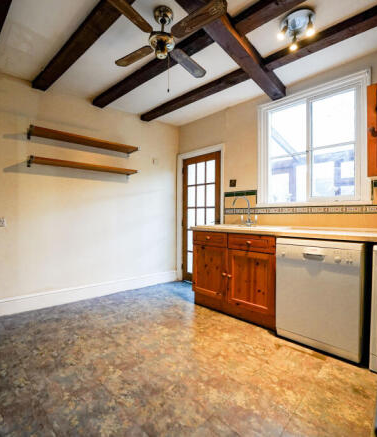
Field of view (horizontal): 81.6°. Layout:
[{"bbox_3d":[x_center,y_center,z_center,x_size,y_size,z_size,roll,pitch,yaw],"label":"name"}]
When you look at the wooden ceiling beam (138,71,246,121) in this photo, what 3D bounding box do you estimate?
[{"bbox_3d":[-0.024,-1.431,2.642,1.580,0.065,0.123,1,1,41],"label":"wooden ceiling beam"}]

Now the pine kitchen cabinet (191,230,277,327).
[{"bbox_3d":[0.615,0.590,2.479,0.947,0.865,0.565,1,1,41],"label":"pine kitchen cabinet"}]

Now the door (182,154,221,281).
[{"bbox_3d":[0.203,0.038,3.293,0.700,1.932,0.045,1,1,41],"label":"door"}]

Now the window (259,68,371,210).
[{"bbox_3d":[1.263,-0.741,2.325,1.079,1.203,0.110,1,1,41],"label":"window"}]

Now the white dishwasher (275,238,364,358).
[{"bbox_3d":[1.200,0.601,1.961,0.595,0.853,0.583,1,1,41],"label":"white dishwasher"}]

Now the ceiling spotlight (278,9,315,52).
[{"bbox_3d":[0.775,-1.359,1.547,0.230,0.130,0.230,1,1,41],"label":"ceiling spotlight"}]

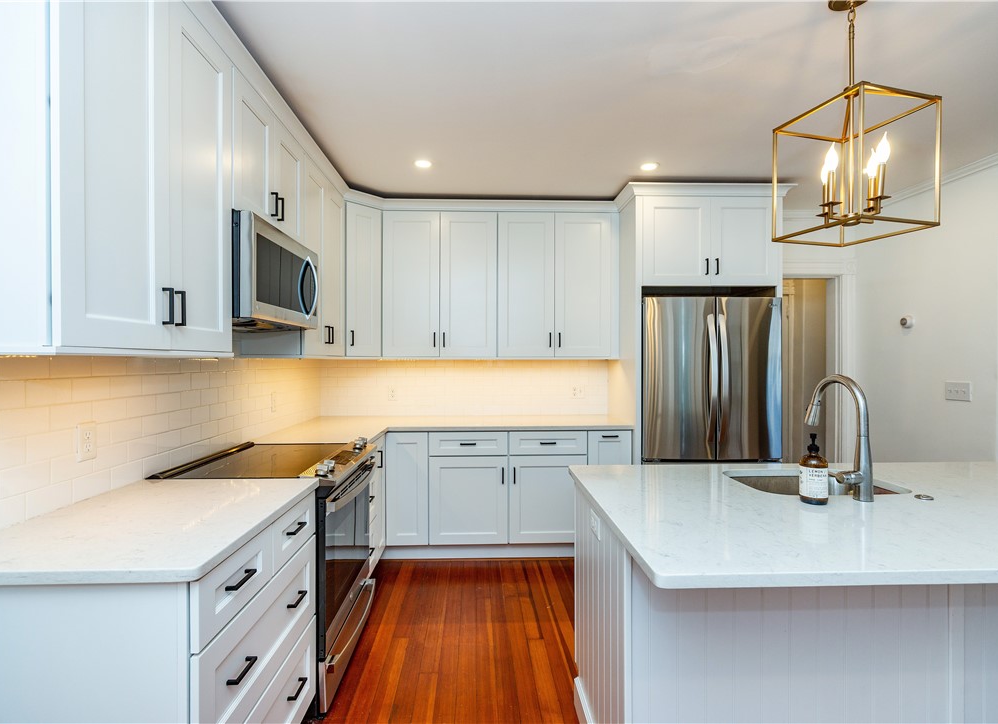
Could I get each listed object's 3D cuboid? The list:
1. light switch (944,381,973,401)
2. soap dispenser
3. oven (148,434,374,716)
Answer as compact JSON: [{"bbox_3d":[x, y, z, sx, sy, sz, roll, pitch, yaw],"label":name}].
[{"bbox_3d":[2.923,0.189,3.078,0.020,0.126,0.163,0,0,-2],"label":"light switch"},{"bbox_3d":[1.003,0.337,1.536,0.076,0.216,0.076,0,0,18],"label":"soap dispenser"},{"bbox_3d":[-0.980,0.890,2.198,0.705,0.934,0.760,0,0,-2],"label":"oven"}]

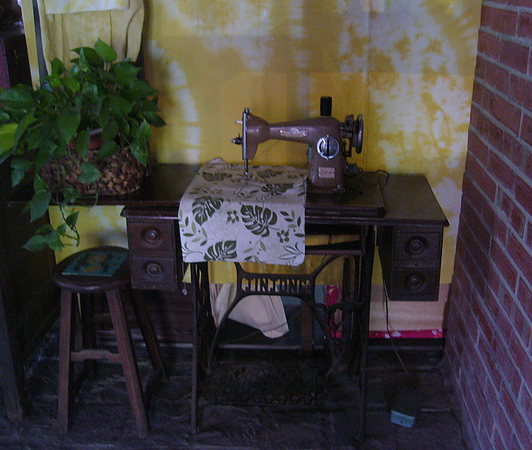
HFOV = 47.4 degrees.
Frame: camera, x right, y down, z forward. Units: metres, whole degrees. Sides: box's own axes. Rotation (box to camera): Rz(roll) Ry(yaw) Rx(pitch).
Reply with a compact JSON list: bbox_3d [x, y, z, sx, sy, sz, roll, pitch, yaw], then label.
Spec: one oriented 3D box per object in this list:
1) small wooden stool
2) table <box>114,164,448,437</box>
[{"bbox_3d":[-0.519,0.377,2.004,0.310,0.515,0.325,2,22,5],"label":"small wooden stool"},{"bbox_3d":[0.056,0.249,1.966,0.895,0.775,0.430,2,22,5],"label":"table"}]

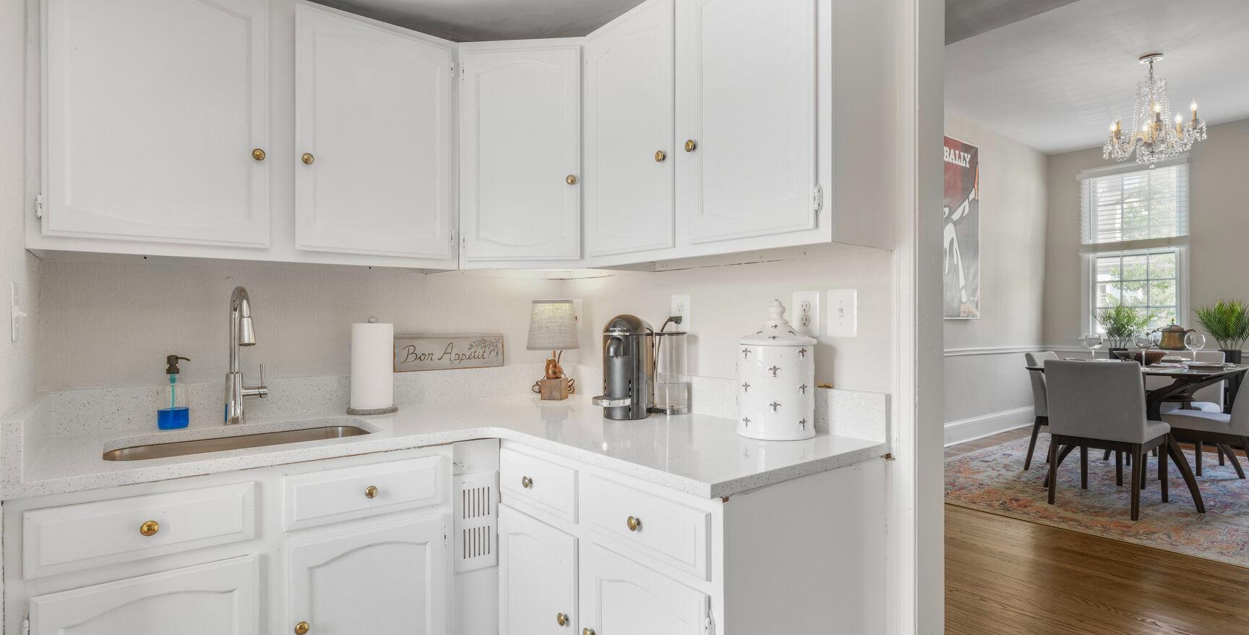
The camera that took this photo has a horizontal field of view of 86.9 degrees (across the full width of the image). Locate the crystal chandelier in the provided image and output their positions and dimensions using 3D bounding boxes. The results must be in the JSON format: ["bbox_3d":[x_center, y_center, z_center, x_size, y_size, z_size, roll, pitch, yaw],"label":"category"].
[{"bbox_3d":[3.386,-1.315,4.220,0.510,0.715,0.510,0,0,-39],"label":"crystal chandelier"}]

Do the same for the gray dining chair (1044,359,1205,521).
[{"bbox_3d":[2.787,0.667,3.803,0.630,0.820,0.455,0,0,-39],"label":"gray dining chair"}]

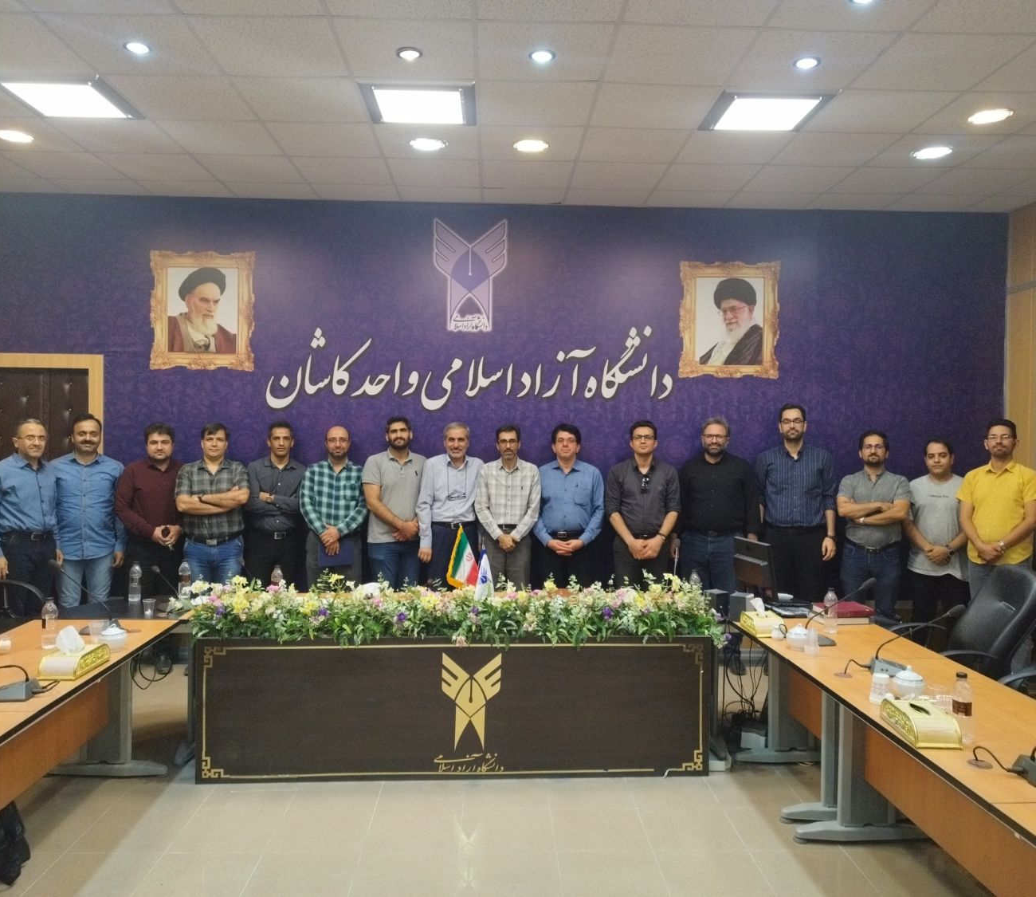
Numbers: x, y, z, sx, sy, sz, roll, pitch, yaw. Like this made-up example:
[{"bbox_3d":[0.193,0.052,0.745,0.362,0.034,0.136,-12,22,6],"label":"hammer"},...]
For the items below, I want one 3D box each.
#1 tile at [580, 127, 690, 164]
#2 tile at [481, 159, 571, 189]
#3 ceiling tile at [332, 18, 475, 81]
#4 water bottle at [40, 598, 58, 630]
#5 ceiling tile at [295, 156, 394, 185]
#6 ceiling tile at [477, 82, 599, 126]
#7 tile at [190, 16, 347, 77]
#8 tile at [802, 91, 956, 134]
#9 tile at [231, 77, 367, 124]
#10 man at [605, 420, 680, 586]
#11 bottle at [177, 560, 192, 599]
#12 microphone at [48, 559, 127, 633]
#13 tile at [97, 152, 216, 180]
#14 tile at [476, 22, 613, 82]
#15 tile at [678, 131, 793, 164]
[{"bbox_3d":[0.669,-1.775,4.847,0.595,0.020,0.590,1,1,-2],"label":"tile"},{"bbox_3d":[0.063,-1.811,5.472,0.600,0.020,0.600,1,1,-2],"label":"tile"},{"bbox_3d":[-0.482,-1.760,3.653,0.595,0.020,0.590,1,1,-2],"label":"ceiling tile"},{"bbox_3d":[-2.106,0.782,3.733,0.071,0.220,0.071,1,1,-2],"label":"water bottle"},{"bbox_3d":[-1.141,-1.842,5.484,0.600,0.020,0.600,1,2,-2],"label":"ceiling tile"},{"bbox_3d":[0.094,-1.787,4.300,0.600,0.020,0.600,1,1,-2],"label":"ceiling tile"},{"bbox_3d":[-1.086,-1.786,3.687,0.600,0.020,0.600,1,1,-2],"label":"tile"},{"bbox_3d":[1.897,-1.770,4.351,0.600,0.020,0.600,1,1,-2],"label":"tile"},{"bbox_3d":[-1.102,-1.798,4.266,0.600,0.020,0.600,1,1,-2],"label":"tile"},{"bbox_3d":[0.894,0.696,6.010,0.540,1.804,0.340,1,1,2],"label":"man"},{"bbox_3d":[-1.876,0.734,4.696,0.066,0.225,0.066,0,1,-2],"label":"bottle"},{"bbox_3d":[-2.083,0.710,4.003,0.373,0.353,0.130,1,1,-2],"label":"microphone"},{"bbox_3d":[-2.362,-1.848,5.448,0.600,0.020,0.600,0,1,-2],"label":"tile"},{"bbox_3d":[0.115,-1.775,3.714,0.600,0.020,0.600,1,2,-2],"label":"tile"},{"bbox_3d":[1.261,-1.770,4.864,0.595,0.020,0.590,1,1,-2],"label":"tile"}]

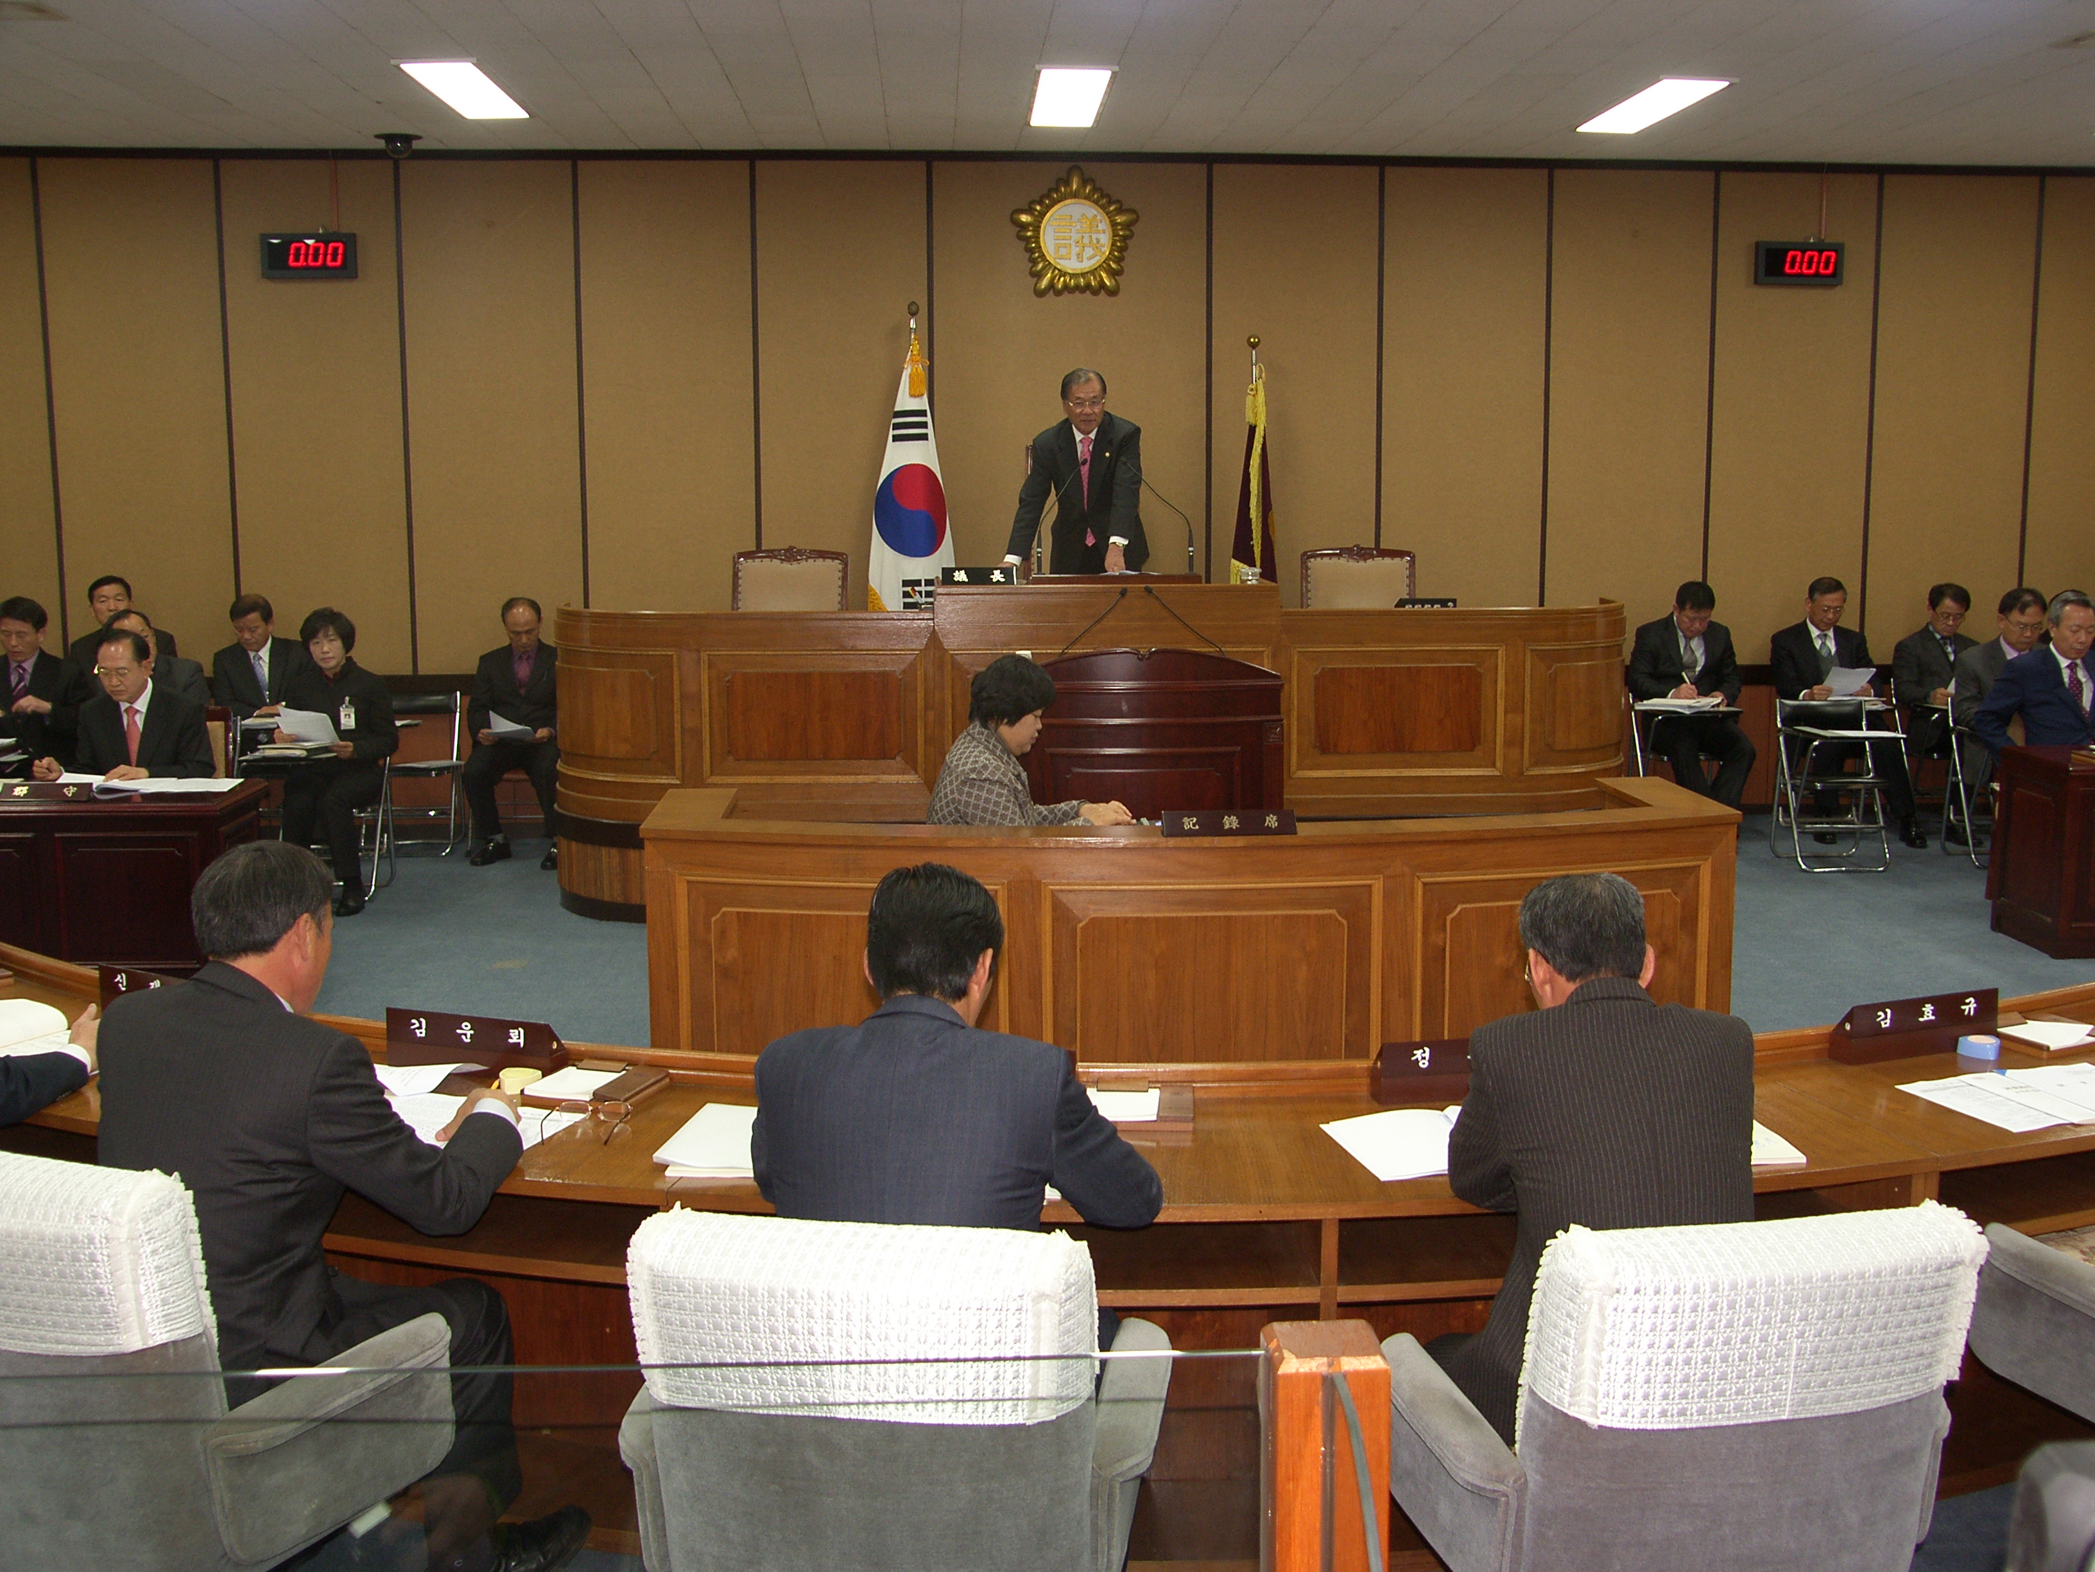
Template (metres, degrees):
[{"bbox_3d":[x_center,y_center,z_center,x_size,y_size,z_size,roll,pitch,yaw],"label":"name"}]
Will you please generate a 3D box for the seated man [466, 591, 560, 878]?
[{"bbox_3d":[-2.607,-0.291,10.451,0.540,1.260,0.750,-1,8,-3],"label":"seated man"}]

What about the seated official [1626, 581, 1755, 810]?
[{"bbox_3d":[3.259,-0.389,10.720,0.600,1.270,0.780,-1,8,-4],"label":"seated official"}]

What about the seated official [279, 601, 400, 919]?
[{"bbox_3d":[-3.024,-0.127,9.050,0.530,1.240,0.760,-1,8,-2],"label":"seated official"}]

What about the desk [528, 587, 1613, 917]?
[{"bbox_3d":[0.239,-0.183,9.169,4.780,1.390,0.850,-1,8,-3],"label":"desk"}]

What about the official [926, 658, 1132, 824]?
[{"bbox_3d":[-0.049,0.215,6.298,0.680,1.200,0.480,-1,8,-6],"label":"official"}]

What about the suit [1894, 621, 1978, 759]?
[{"bbox_3d":[4.573,-0.364,10.870,0.530,0.920,0.660,-1,8,-5],"label":"suit"}]

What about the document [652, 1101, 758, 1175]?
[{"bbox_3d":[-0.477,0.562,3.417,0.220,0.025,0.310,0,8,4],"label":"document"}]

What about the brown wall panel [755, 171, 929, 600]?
[{"bbox_3d":[-1.050,-1.897,11.018,0.875,2.622,0.050,-1,8,-4],"label":"brown wall panel"}]

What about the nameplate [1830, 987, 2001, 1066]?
[{"bbox_3d":[1.557,0.426,3.794,0.326,0.107,0.055,-3,8,-20],"label":"nameplate"}]

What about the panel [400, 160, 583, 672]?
[{"bbox_3d":[-2.713,-1.789,10.410,0.826,2.475,0.050,-1,8,-3],"label":"panel"}]

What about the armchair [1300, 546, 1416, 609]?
[{"bbox_3d":[1.472,-0.572,10.000,0.620,1.090,0.660,-1,8,-2],"label":"armchair"}]

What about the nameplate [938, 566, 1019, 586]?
[{"bbox_3d":[-0.286,-0.869,8.761,0.315,0.078,0.075,-1,8,-3],"label":"nameplate"}]

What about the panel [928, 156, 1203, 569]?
[{"bbox_3d":[0.122,-1.913,11.095,1.428,2.627,0.050,-1,8,-4],"label":"panel"}]

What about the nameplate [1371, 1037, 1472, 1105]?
[{"bbox_3d":[0.716,0.486,3.662,0.335,0.100,0.080,-1,8,-8],"label":"nameplate"}]

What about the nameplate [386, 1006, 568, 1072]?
[{"bbox_3d":[-1.051,0.469,3.828,0.335,0.110,0.085,2,8,17],"label":"nameplate"}]

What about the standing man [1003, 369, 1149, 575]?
[{"bbox_3d":[0.120,-0.935,8.930,0.600,1.620,0.600,-1,8,-3],"label":"standing man"}]

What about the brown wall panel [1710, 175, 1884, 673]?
[{"bbox_3d":[3.790,-1.851,10.793,0.822,2.475,0.050,-1,8,-3],"label":"brown wall panel"}]

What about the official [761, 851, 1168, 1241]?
[{"bbox_3d":[-0.120,0.717,3.022,0.570,1.230,0.820,0,8,5],"label":"official"}]

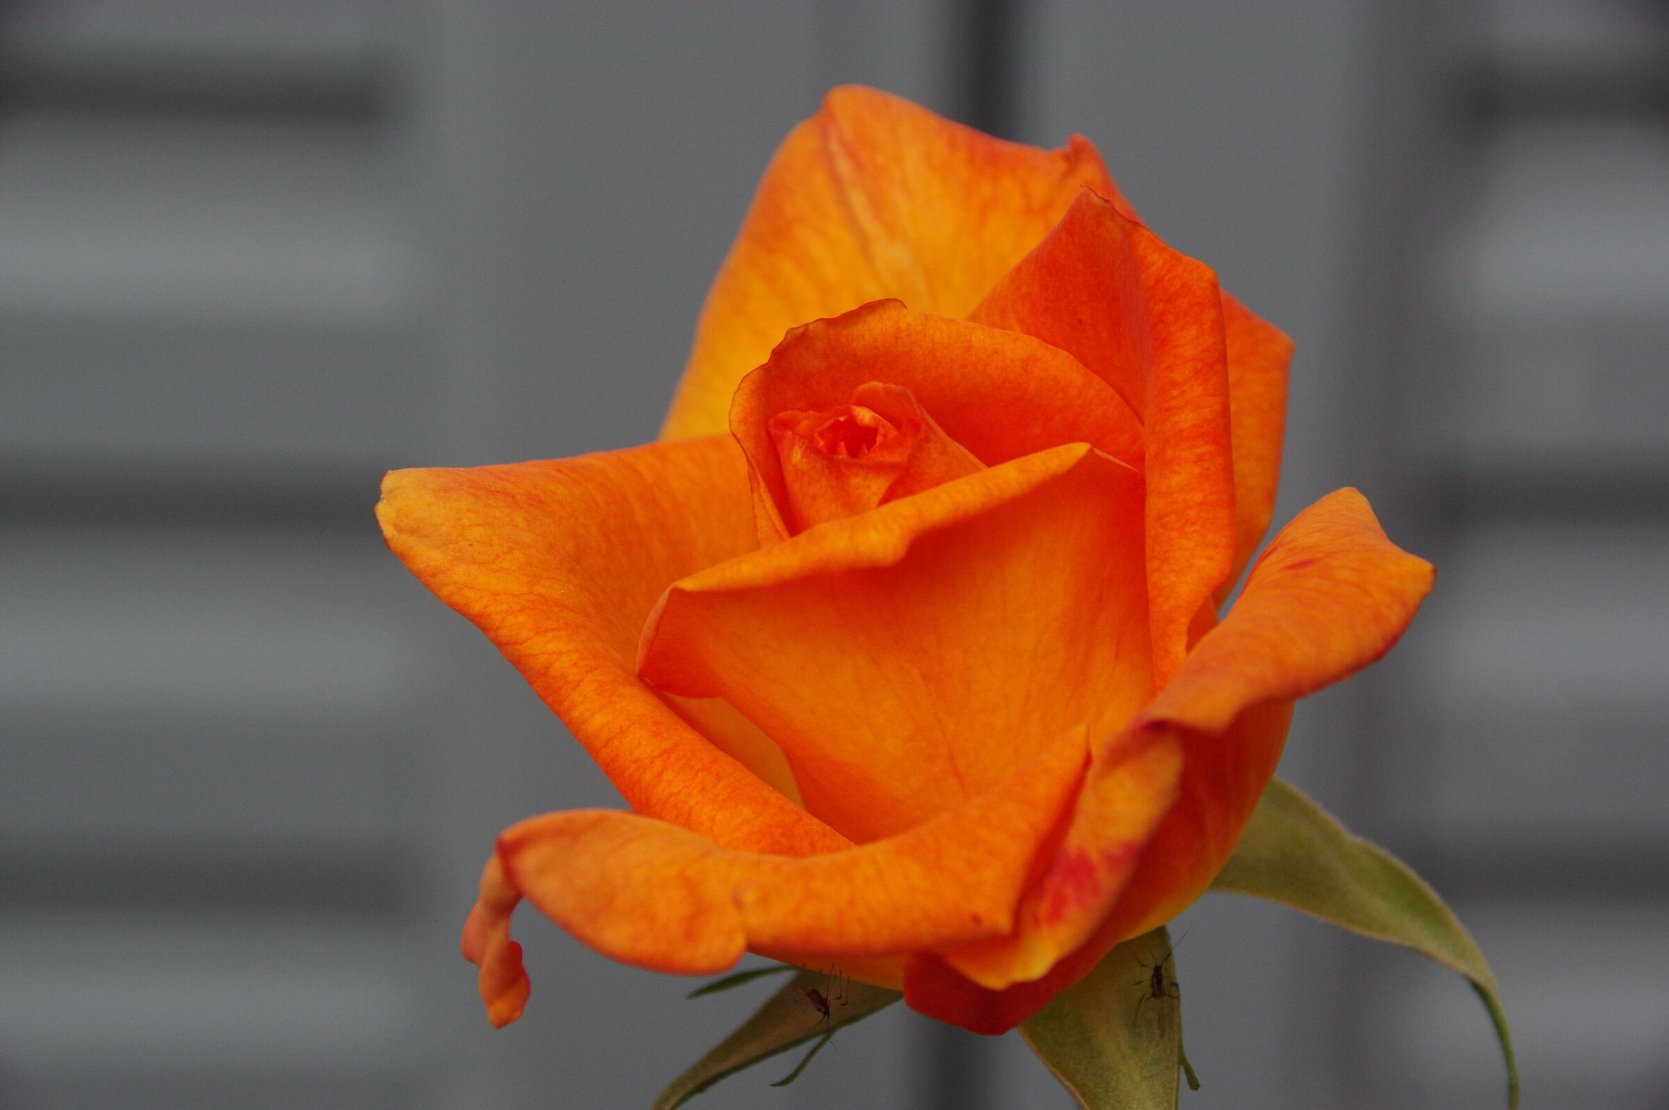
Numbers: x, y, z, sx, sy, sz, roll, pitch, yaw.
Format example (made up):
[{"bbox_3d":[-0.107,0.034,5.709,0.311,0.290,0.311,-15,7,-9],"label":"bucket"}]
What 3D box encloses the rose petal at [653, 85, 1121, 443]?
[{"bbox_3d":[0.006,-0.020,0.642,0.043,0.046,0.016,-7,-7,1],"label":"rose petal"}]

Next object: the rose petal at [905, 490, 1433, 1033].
[{"bbox_3d":[0.028,0.018,0.610,0.046,0.039,0.034,4,29,-31],"label":"rose petal"}]

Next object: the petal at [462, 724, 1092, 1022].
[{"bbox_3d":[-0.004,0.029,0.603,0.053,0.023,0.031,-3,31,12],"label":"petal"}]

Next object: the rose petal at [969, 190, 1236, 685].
[{"bbox_3d":[0.023,-0.009,0.625,0.029,0.041,0.024,7,13,20],"label":"rose petal"}]

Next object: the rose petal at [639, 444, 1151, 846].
[{"bbox_3d":[0.008,0.012,0.613,0.043,0.039,0.025,-14,26,17],"label":"rose petal"}]

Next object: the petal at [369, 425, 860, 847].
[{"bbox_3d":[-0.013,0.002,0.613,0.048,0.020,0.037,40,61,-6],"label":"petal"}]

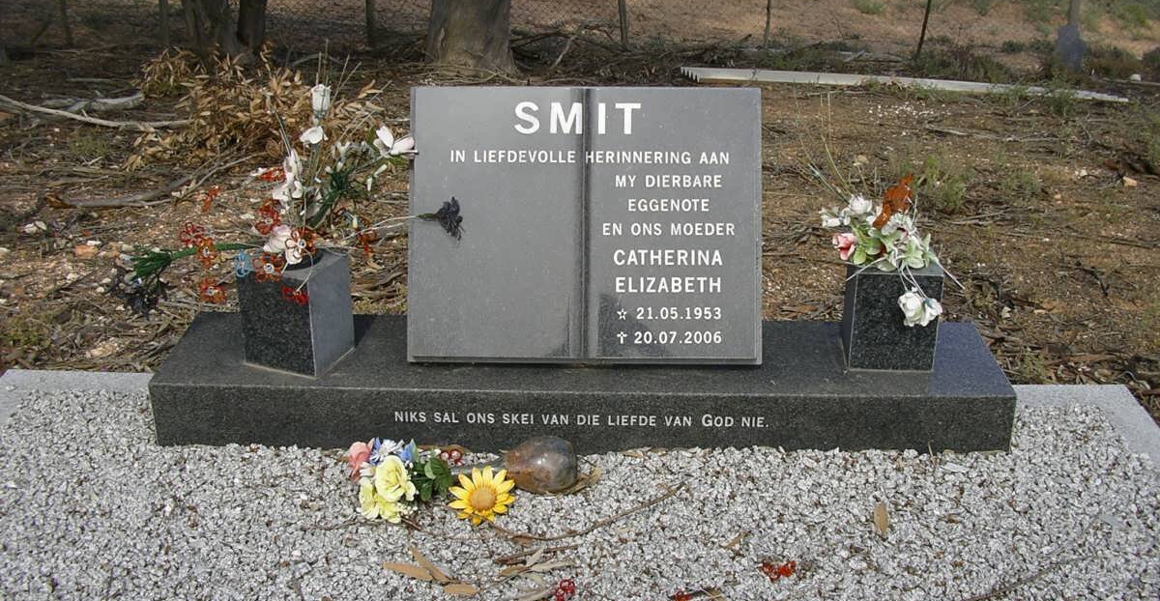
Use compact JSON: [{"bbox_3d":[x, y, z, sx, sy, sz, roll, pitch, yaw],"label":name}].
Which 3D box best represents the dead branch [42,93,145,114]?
[{"bbox_3d":[-2.126,-0.875,5.571,0.450,0.080,0.150,-9,25,-21],"label":"dead branch"}]

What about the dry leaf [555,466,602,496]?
[{"bbox_3d":[0.005,0.291,2.054,0.023,0.025,0.113,18,29,36],"label":"dry leaf"}]

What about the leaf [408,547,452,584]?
[{"bbox_3d":[-0.239,0.420,2.025,0.017,0.012,0.119,-18,30,-36],"label":"leaf"}]

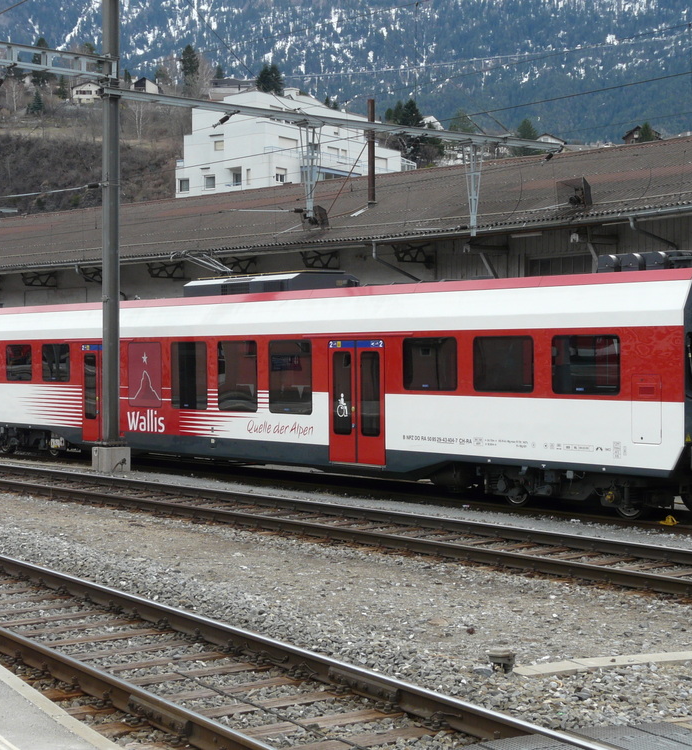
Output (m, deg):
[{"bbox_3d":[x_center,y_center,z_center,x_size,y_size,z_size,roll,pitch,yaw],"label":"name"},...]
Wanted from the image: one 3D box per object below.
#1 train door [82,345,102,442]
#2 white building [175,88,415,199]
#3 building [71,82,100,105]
[{"bbox_3d":[-5.513,0.413,36.442,0.100,2.192,1.639,-1,1,-37],"label":"train door"},{"bbox_3d":[-4.276,-19.050,146.039,10.600,11.500,22.000,0,1,35],"label":"white building"},{"bbox_3d":[-69.107,-75.884,435.000,9.400,6.600,10.000,0,1,-3],"label":"building"}]

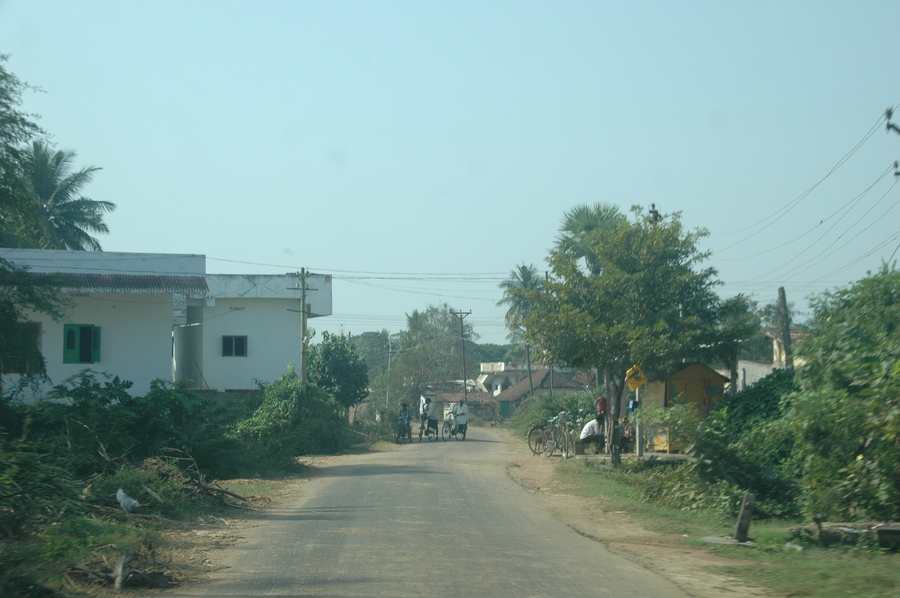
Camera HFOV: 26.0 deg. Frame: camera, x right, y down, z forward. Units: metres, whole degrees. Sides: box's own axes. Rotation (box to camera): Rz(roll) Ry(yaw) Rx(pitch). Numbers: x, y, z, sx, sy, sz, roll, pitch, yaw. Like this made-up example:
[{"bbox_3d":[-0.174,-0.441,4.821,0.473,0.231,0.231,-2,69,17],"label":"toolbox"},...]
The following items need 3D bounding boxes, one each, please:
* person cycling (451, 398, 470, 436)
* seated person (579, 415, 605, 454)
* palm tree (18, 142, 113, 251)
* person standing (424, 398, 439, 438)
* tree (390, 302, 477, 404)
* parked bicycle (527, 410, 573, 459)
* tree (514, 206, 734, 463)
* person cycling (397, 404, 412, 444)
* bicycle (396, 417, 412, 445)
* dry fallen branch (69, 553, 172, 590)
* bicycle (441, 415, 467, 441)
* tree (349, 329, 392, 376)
[{"bbox_3d":[0.395,4.795,77.000,0.600,1.630,0.600,-1,-3,25],"label":"person cycling"},{"bbox_3d":[3.623,3.473,49.700,0.720,1.000,0.480,0,-3,3],"label":"seated person"},{"bbox_3d":[-16.244,-0.269,79.662,6.500,12.500,6.500,0,-3,0],"label":"palm tree"},{"bbox_3d":[-0.712,4.775,77.000,0.500,1.690,0.600,-2,-4,37],"label":"person standing"},{"bbox_3d":[-1.078,4.160,119.786,5.600,7.900,5.400,0,-3,0],"label":"tree"},{"bbox_3d":[2.449,3.282,47.000,0.600,1.100,1.720,2,-4,-38],"label":"parked bicycle"},{"bbox_3d":[3.896,0.854,42.843,4.800,5.800,4.700,0,-3,0],"label":"tree"},{"bbox_3d":[-1.737,4.799,75.200,0.500,1.530,0.550,0,-3,6],"label":"person cycling"},{"bbox_3d":[-1.760,5.075,75.000,0.560,1.030,1.700,0,-3,9],"label":"bicycle"},{"bbox_3d":[-2.470,2.043,14.600,0.850,0.280,0.550,0,-3,0],"label":"dry fallen branch"},{"bbox_3d":[0.118,5.111,76.700,0.560,1.050,1.720,-2,-4,30],"label":"bicycle"},{"bbox_3d":[-6.695,6.500,159.784,5.500,8.000,5.500,0,-3,0],"label":"tree"}]

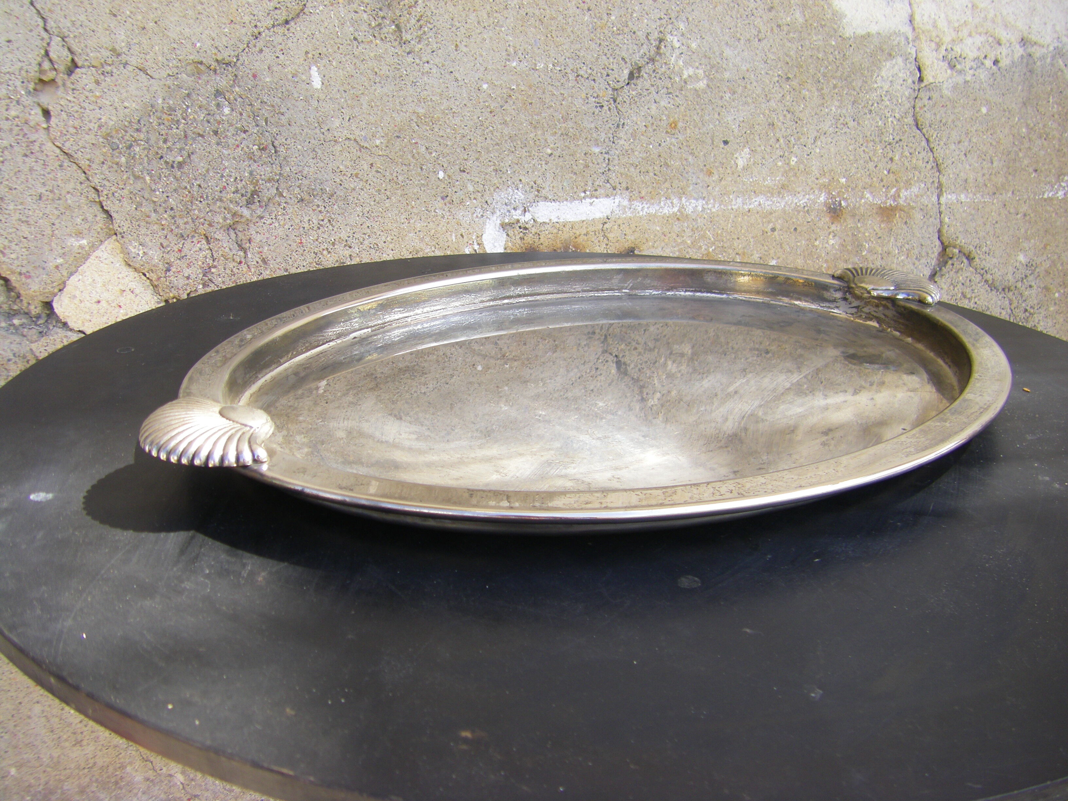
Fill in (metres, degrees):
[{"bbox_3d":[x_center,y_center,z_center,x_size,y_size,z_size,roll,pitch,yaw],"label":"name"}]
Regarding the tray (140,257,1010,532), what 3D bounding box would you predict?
[{"bbox_3d":[0.040,-0.016,0.581,0.424,0.022,0.338,-13,25,-32],"label":"tray"}]

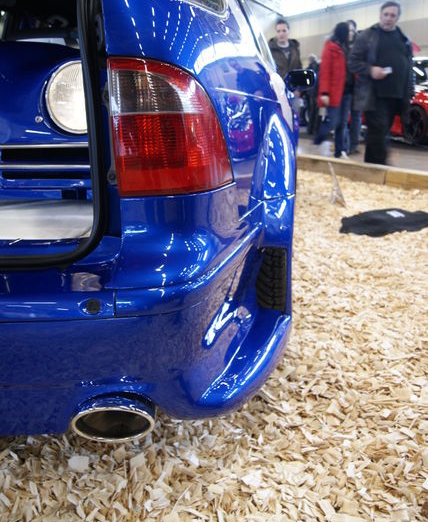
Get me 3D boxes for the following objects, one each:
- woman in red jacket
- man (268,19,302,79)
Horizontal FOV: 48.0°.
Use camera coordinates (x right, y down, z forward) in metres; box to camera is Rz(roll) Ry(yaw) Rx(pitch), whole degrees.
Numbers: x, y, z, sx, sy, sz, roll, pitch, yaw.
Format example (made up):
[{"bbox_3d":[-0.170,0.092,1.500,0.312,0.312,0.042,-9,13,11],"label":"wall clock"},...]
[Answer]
[{"bbox_3d":[1.544,-2.152,6.212,0.500,1.650,0.460,5,21,21],"label":"woman in red jacket"},{"bbox_3d":[0.977,-2.334,6.616,0.500,1.770,0.320,-3,20,0],"label":"man"}]

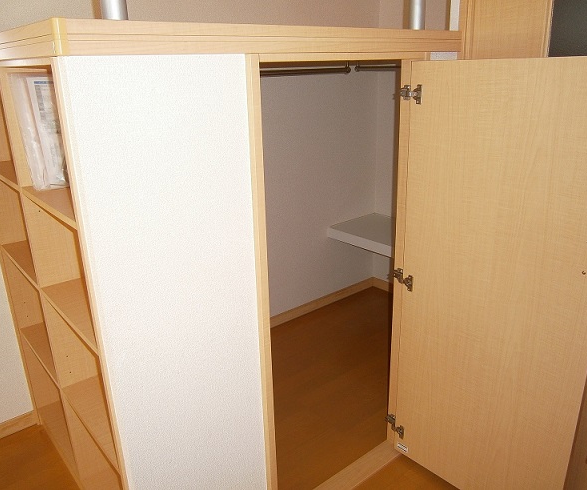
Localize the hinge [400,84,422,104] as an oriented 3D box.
[{"bbox_3d":[0.339,-0.435,1.420,0.024,0.054,0.070,-17,25,-36],"label":"hinge"}]

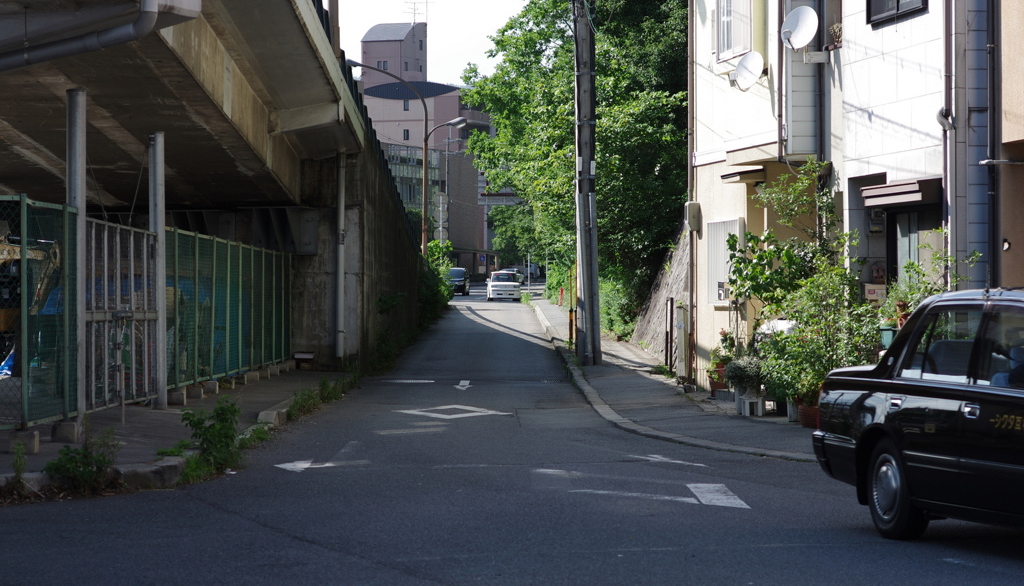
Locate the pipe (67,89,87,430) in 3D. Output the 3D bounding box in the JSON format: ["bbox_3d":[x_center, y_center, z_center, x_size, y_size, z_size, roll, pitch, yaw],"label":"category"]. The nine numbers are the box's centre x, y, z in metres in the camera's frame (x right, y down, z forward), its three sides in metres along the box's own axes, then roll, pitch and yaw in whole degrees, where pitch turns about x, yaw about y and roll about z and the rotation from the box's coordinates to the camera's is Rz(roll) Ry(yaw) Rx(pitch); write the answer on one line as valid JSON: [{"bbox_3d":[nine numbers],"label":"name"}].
[{"bbox_3d":[-3.653,-0.239,25.000,0.166,2.950,0.166,0,0,0],"label":"pipe"}]

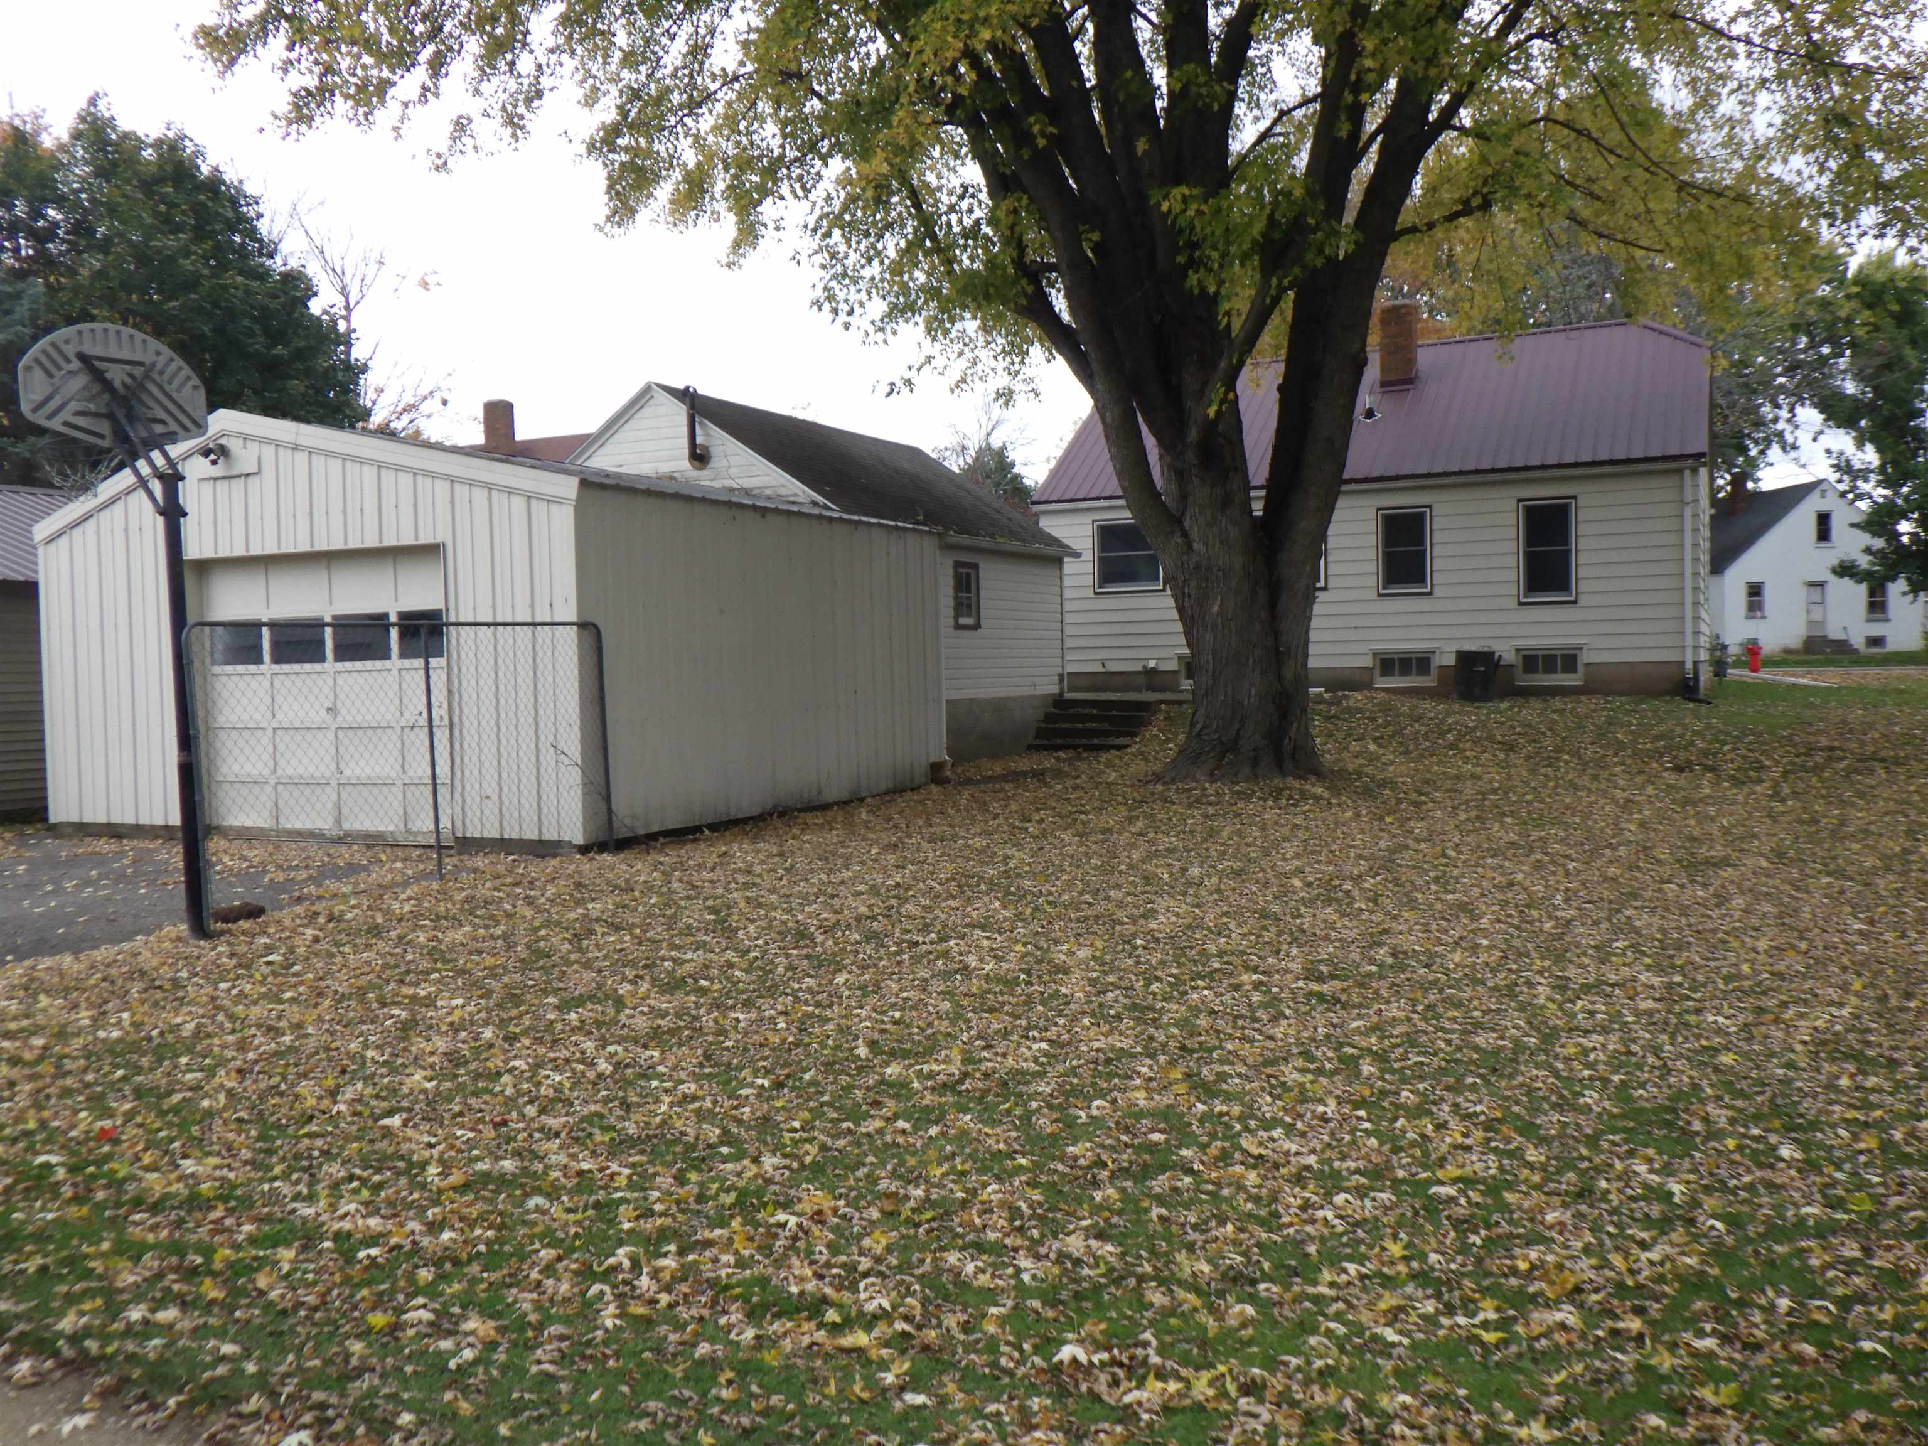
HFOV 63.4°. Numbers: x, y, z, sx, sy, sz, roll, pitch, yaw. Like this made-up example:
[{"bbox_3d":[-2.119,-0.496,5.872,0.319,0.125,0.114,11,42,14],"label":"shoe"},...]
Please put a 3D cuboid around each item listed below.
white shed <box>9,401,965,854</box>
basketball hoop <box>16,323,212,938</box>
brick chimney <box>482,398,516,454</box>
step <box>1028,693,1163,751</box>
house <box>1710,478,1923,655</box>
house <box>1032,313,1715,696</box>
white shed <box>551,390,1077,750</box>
[{"bbox_3d":[-4.541,-1.004,16.561,6.550,3.800,6.650,0,2,25],"label":"white shed"},{"bbox_3d":[-5.265,-0.614,9.875,1.370,3.800,1.120,0,3,38],"label":"basketball hoop"},{"bbox_3d":[-9.981,-6.358,33.500,0.480,1.250,0.480,0,2,27],"label":"brick chimney"},{"bbox_3d":[1.929,0.040,22.835,1.650,0.700,1.350,0,2,27],"label":"step"},{"bbox_3d":[32.206,-6.201,64.447,8.830,6.660,9.500,-2,2,-10],"label":"house"},{"bbox_3d":[7.184,-3.470,26.782,10.200,5.950,7.000,0,2,27],"label":"house"},{"bbox_3d":[-2.113,-1.890,22.294,5.250,4.760,6.450,0,2,27],"label":"white shed"}]

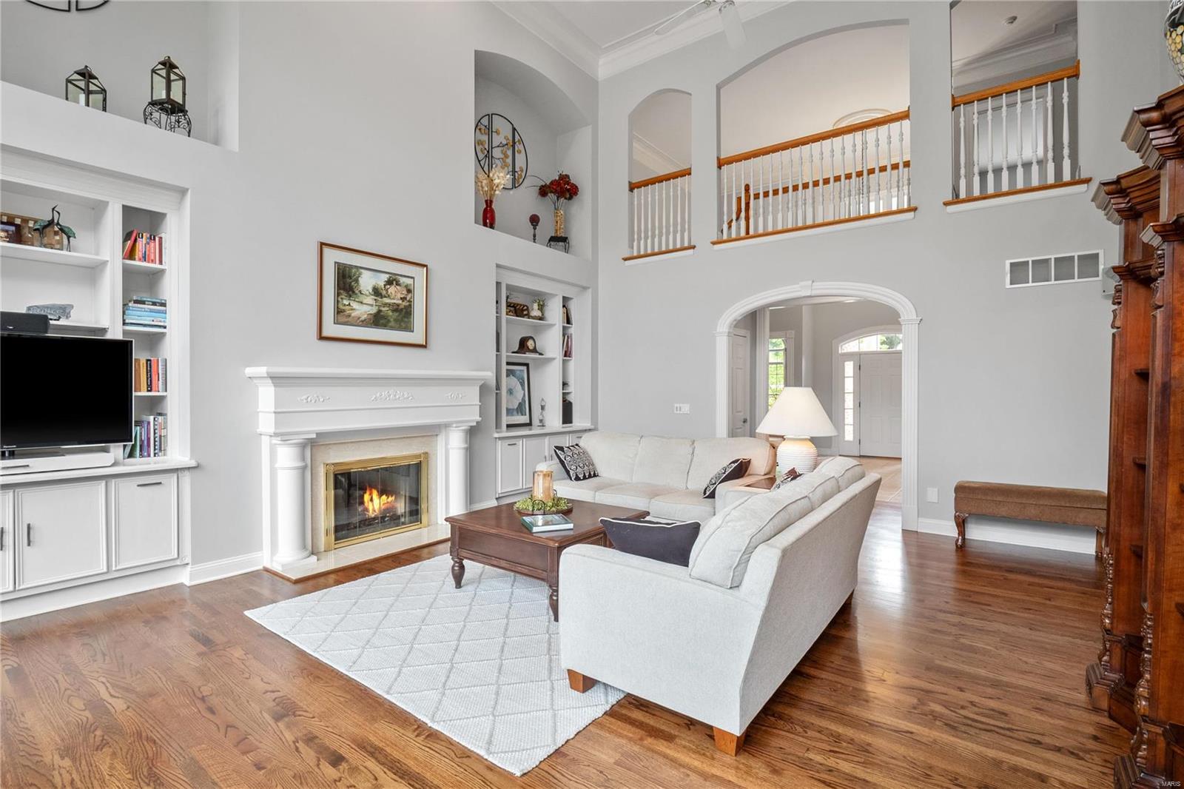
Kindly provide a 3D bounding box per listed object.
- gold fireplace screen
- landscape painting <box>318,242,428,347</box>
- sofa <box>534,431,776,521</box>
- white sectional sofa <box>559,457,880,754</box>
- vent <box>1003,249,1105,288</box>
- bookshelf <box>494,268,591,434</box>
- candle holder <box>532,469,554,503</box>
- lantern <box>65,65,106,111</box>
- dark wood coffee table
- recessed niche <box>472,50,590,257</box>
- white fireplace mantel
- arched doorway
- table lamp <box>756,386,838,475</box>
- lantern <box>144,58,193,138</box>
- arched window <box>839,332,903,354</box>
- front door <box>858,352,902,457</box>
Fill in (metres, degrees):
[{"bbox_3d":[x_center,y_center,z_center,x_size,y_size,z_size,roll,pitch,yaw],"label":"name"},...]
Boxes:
[{"bbox_3d":[-1.986,0.904,4.690,0.376,0.712,0.974,1,1,37],"label":"gold fireplace screen"},{"bbox_3d":[-1.989,-0.881,4.892,0.030,0.835,1.069,0,1,38],"label":"landscape painting"},{"bbox_3d":[0.573,0.867,4.973,2.098,0.938,1.049,0,1,38],"label":"sofa"},{"bbox_3d":[0.831,0.850,2.847,1.009,0.925,1.890,1,1,38],"label":"white sectional sofa"},{"bbox_3d":[3.973,-1.073,4.535,0.633,0.248,0.025,0,1,38],"label":"vent"},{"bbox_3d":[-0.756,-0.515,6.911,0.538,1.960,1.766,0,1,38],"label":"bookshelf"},{"bbox_3d":[-0.340,0.674,3.652,0.143,0.247,0.143,0,1,0],"label":"candle holder"},{"bbox_3d":[-3.157,-1.892,3.288,0.134,0.328,0.134,0,1,1],"label":"lantern"},{"bbox_3d":[-0.296,1.058,3.597,0.946,0.471,0.955,1,1,37],"label":"dark wood coffee table"},{"bbox_3d":[-0.866,-2.843,6.542,0.603,2.063,2.042,1,1,37],"label":"recessed niche"},{"bbox_3d":[-1.854,0.553,4.784,0.389,1.533,2.135,0,1,38],"label":"white fireplace mantel"},{"bbox_3d":[2.403,0.039,5.865,2.186,2.575,0.190,0,1,38],"label":"arched doorway"},{"bbox_3d":[1.520,0.296,3.890,0.544,0.714,0.544,1,1,37],"label":"table lamp"},{"bbox_3d":[-2.910,-2.026,3.620,0.178,0.589,0.178,0,1,11],"label":"lantern"},{"bbox_3d":[5.819,-1.046,10.479,1.656,0.363,0.080,0,1,38],"label":"arched window"},{"bbox_3d":[5.824,0.222,10.475,0.890,2.090,0.049,0,1,38],"label":"front door"}]

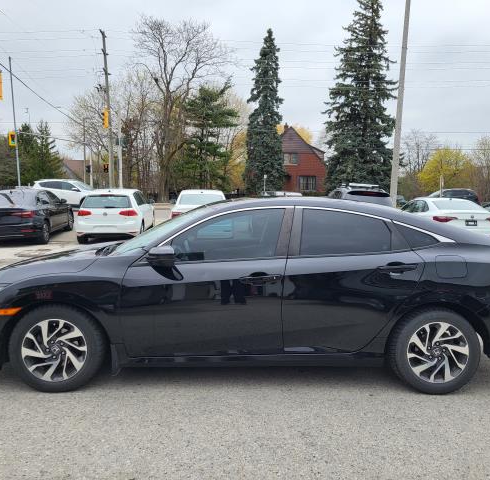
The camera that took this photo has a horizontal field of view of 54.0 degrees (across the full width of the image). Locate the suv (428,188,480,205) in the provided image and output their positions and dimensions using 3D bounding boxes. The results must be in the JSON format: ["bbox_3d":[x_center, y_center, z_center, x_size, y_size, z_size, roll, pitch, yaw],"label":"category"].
[{"bbox_3d":[12.121,-2.378,30.006,4.500,1.650,1.830,-1,6,-19],"label":"suv"}]

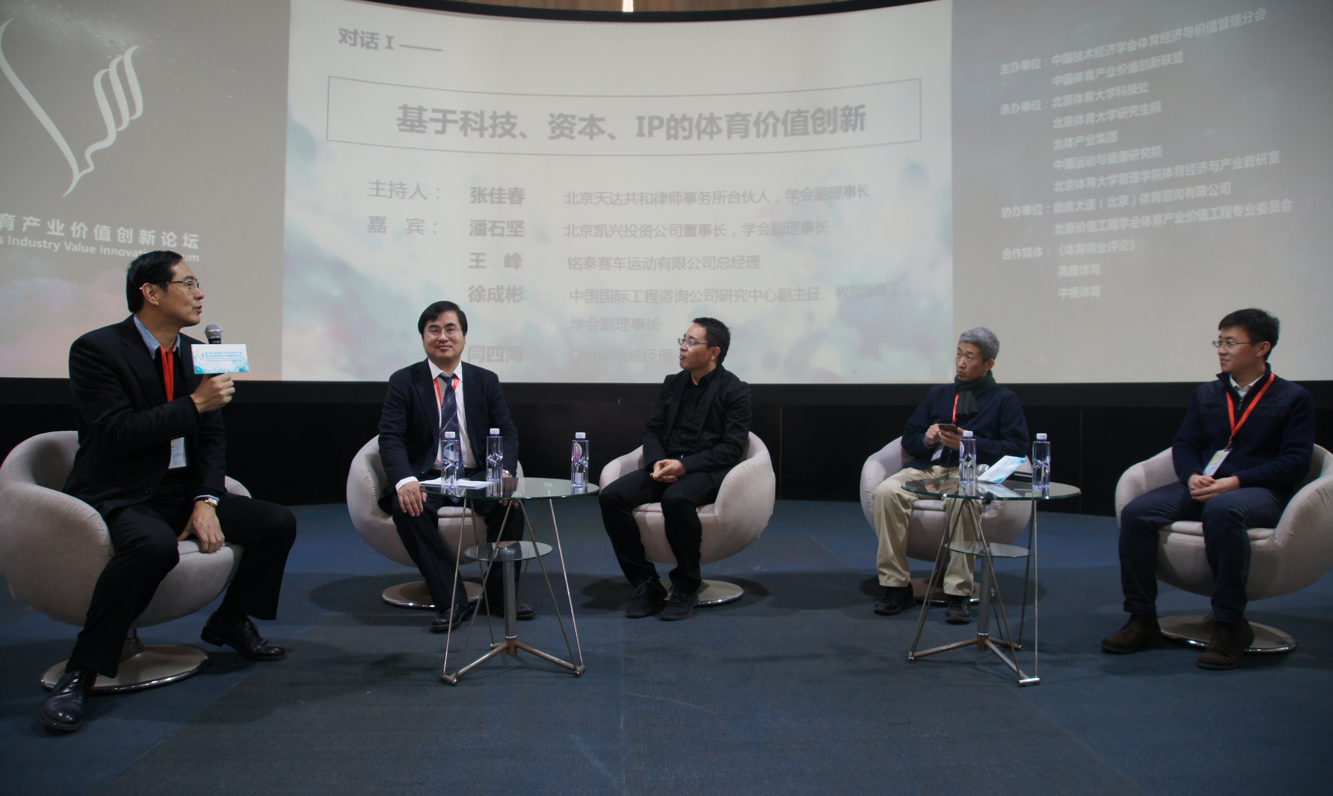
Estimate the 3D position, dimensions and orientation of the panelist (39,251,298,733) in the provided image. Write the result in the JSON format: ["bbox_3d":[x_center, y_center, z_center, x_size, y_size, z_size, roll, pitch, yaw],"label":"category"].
[{"bbox_3d":[-1.687,0.207,2.884,0.750,1.380,0.720,0,0,35],"label":"panelist"}]

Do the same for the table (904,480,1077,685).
[{"bbox_3d":[1.096,0.605,3.029,0.595,0.605,0.595,0,0,20],"label":"table"}]

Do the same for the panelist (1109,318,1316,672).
[{"bbox_3d":[2.022,0.283,3.269,0.620,1.255,0.820,0,0,43],"label":"panelist"}]

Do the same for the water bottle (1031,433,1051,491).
[{"bbox_3d":[1.266,0.210,2.989,0.058,0.186,0.058,0,0,20],"label":"water bottle"}]

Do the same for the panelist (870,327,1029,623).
[{"bbox_3d":[1.272,0.286,3.979,0.600,1.240,0.820,0,0,28],"label":"panelist"}]

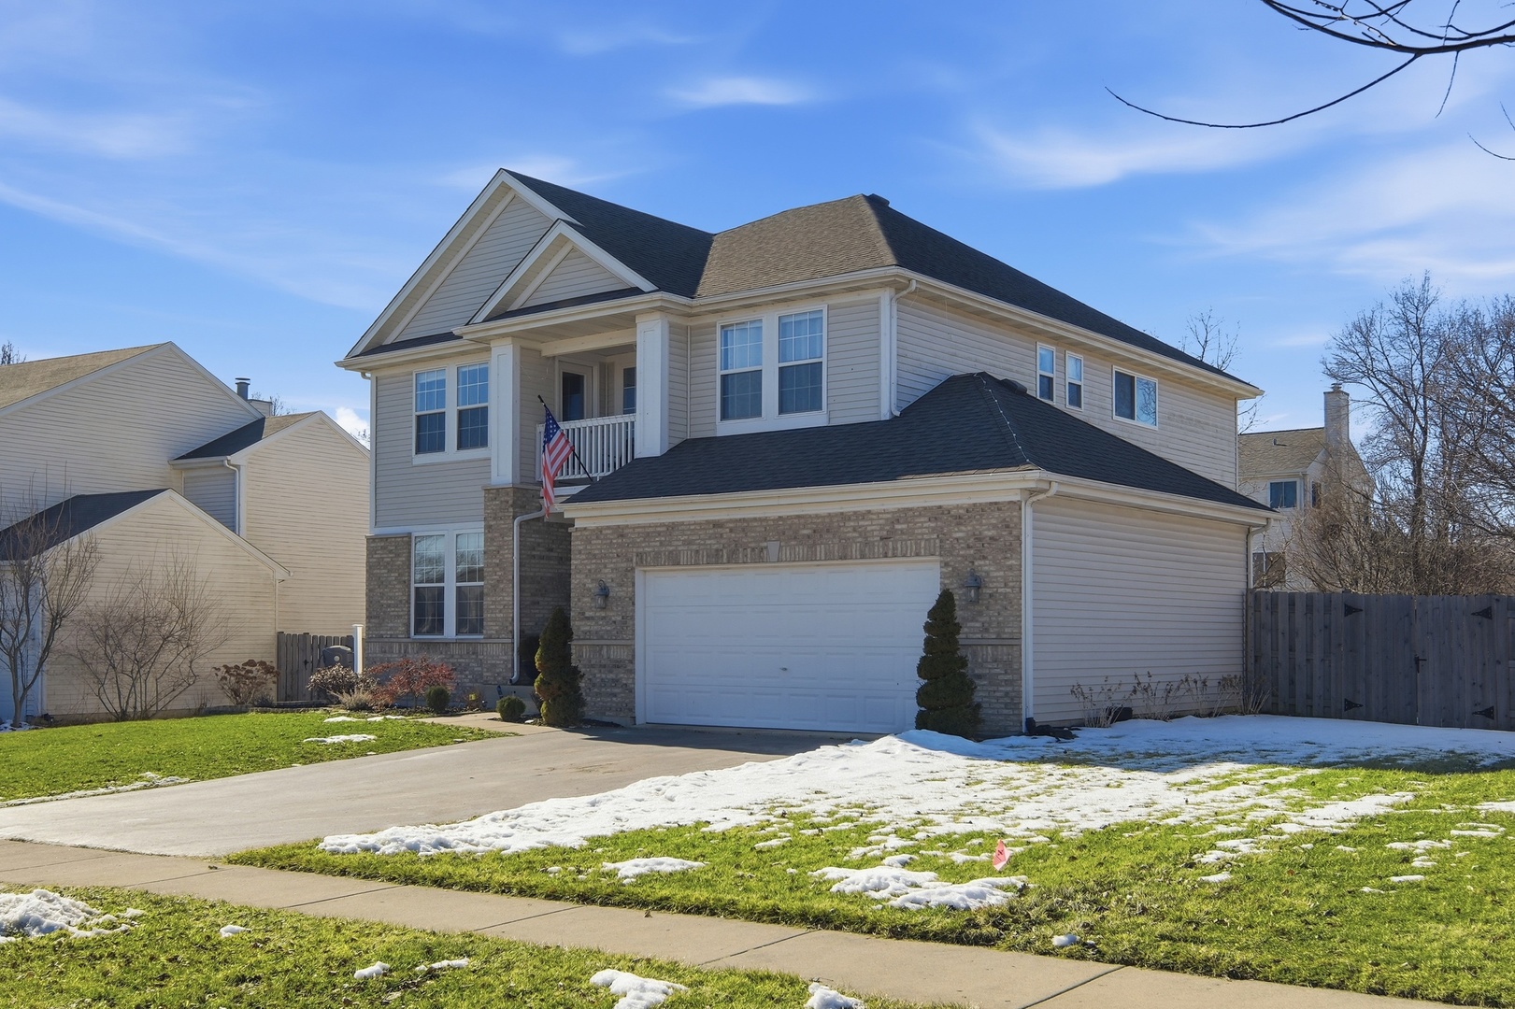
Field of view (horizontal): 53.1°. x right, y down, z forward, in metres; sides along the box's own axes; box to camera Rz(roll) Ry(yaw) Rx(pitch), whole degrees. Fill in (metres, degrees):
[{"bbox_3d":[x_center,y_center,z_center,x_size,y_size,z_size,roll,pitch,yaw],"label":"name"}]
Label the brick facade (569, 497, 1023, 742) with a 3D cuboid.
[{"bbox_3d":[0.224,1.504,19.471,7.230,2.710,0.250,-4,-6,38],"label":"brick facade"}]

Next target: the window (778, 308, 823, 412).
[{"bbox_3d":[0.605,-1.974,21.174,0.830,1.450,0.110,-4,-6,38],"label":"window"}]

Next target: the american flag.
[{"bbox_3d":[-2.955,-0.647,22.450,0.200,1.630,0.620,-4,-6,38],"label":"american flag"}]

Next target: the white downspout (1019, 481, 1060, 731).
[{"bbox_3d":[3.218,1.133,17.114,0.420,2.860,0.120,-4,-6,38],"label":"white downspout"}]

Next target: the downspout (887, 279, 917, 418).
[{"bbox_3d":[1.976,-2.085,20.189,0.390,1.850,0.110,-4,-6,38],"label":"downspout"}]

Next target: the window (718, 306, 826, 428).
[{"bbox_3d":[0.183,-1.927,21.500,1.980,1.570,0.120,-4,-6,38],"label":"window"}]

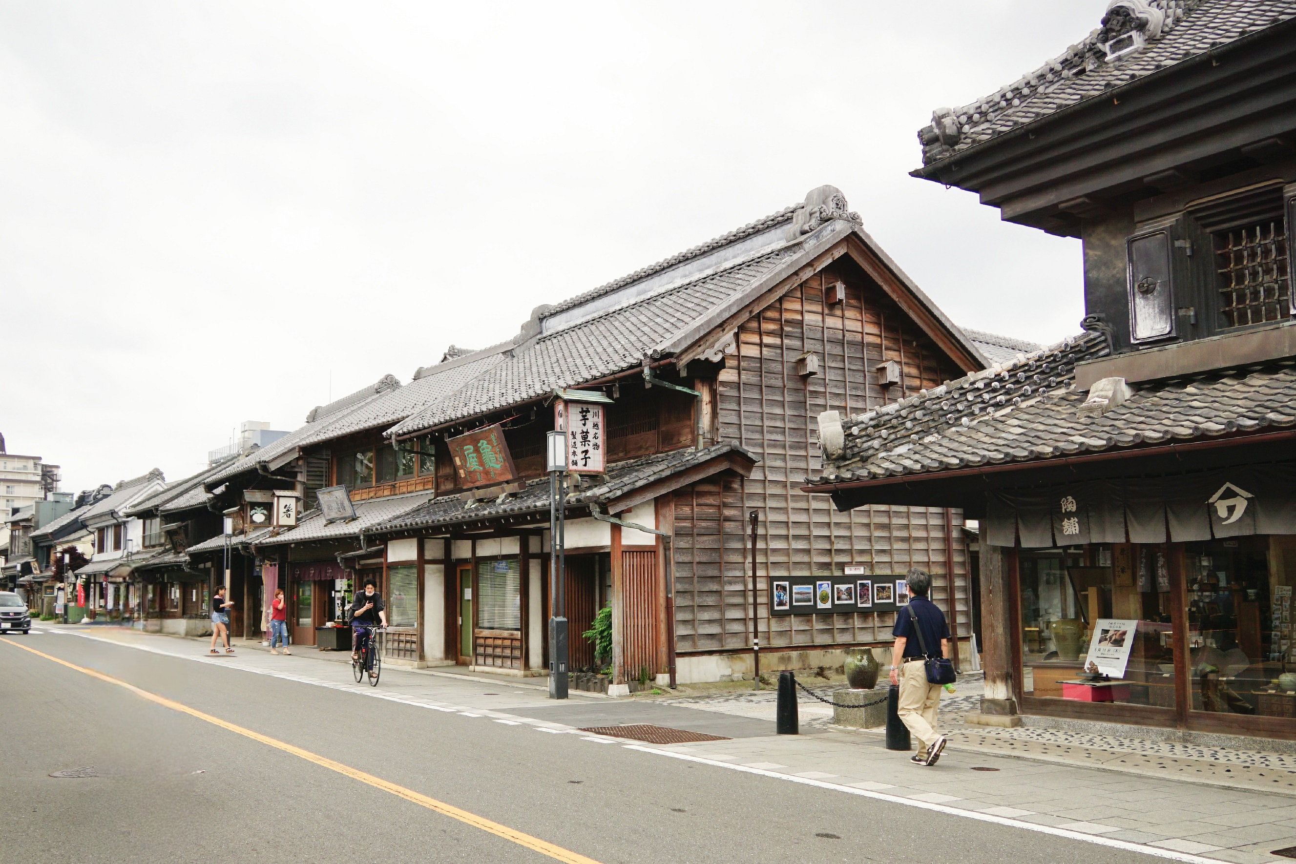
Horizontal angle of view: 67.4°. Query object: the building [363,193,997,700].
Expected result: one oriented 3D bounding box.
[{"bbox_3d":[0.469,0.309,19.360,9.000,8.500,9.800,6,-11,-36],"label":"building"}]

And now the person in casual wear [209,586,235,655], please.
[{"bbox_3d":[-10.506,4.682,24.059,0.570,1.620,0.430,0,-9,-7],"label":"person in casual wear"}]

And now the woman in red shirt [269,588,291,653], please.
[{"bbox_3d":[-9.064,4.683,23.982,0.400,1.580,0.480,-5,-10,25],"label":"woman in red shirt"}]

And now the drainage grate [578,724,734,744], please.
[{"bbox_3d":[0.065,3.145,10.089,0.750,0.040,1.430,6,-11,-37],"label":"drainage grate"}]

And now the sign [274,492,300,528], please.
[{"bbox_3d":[-9.640,2.050,25.919,0.620,0.920,0.500,7,-12,-39],"label":"sign"}]

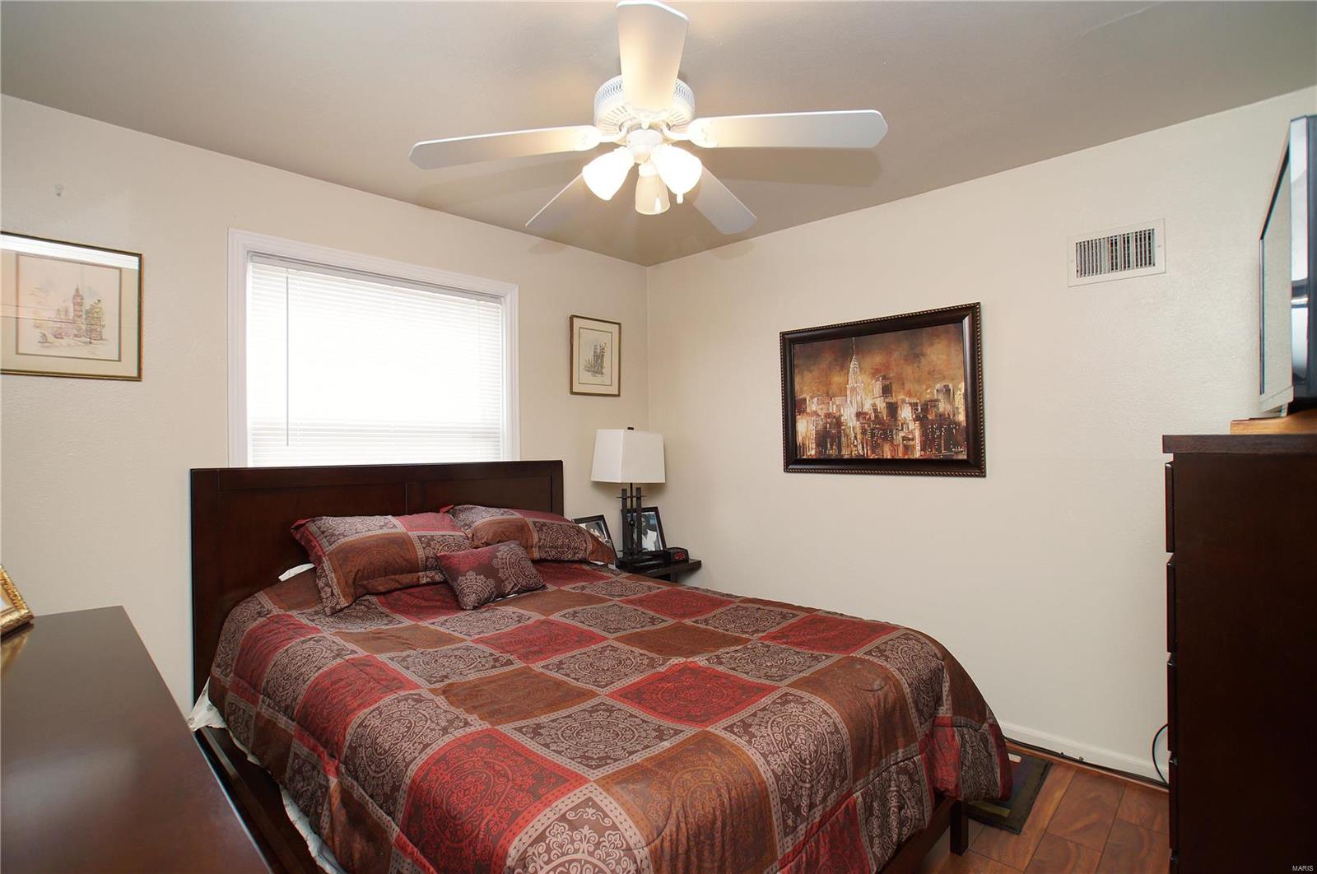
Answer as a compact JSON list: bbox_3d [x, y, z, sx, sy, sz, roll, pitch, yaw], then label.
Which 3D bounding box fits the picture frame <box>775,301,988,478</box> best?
[{"bbox_3d":[1.044,-0.195,2.847,0.982,0.752,0.040,0,3,43],"label":"picture frame"}]

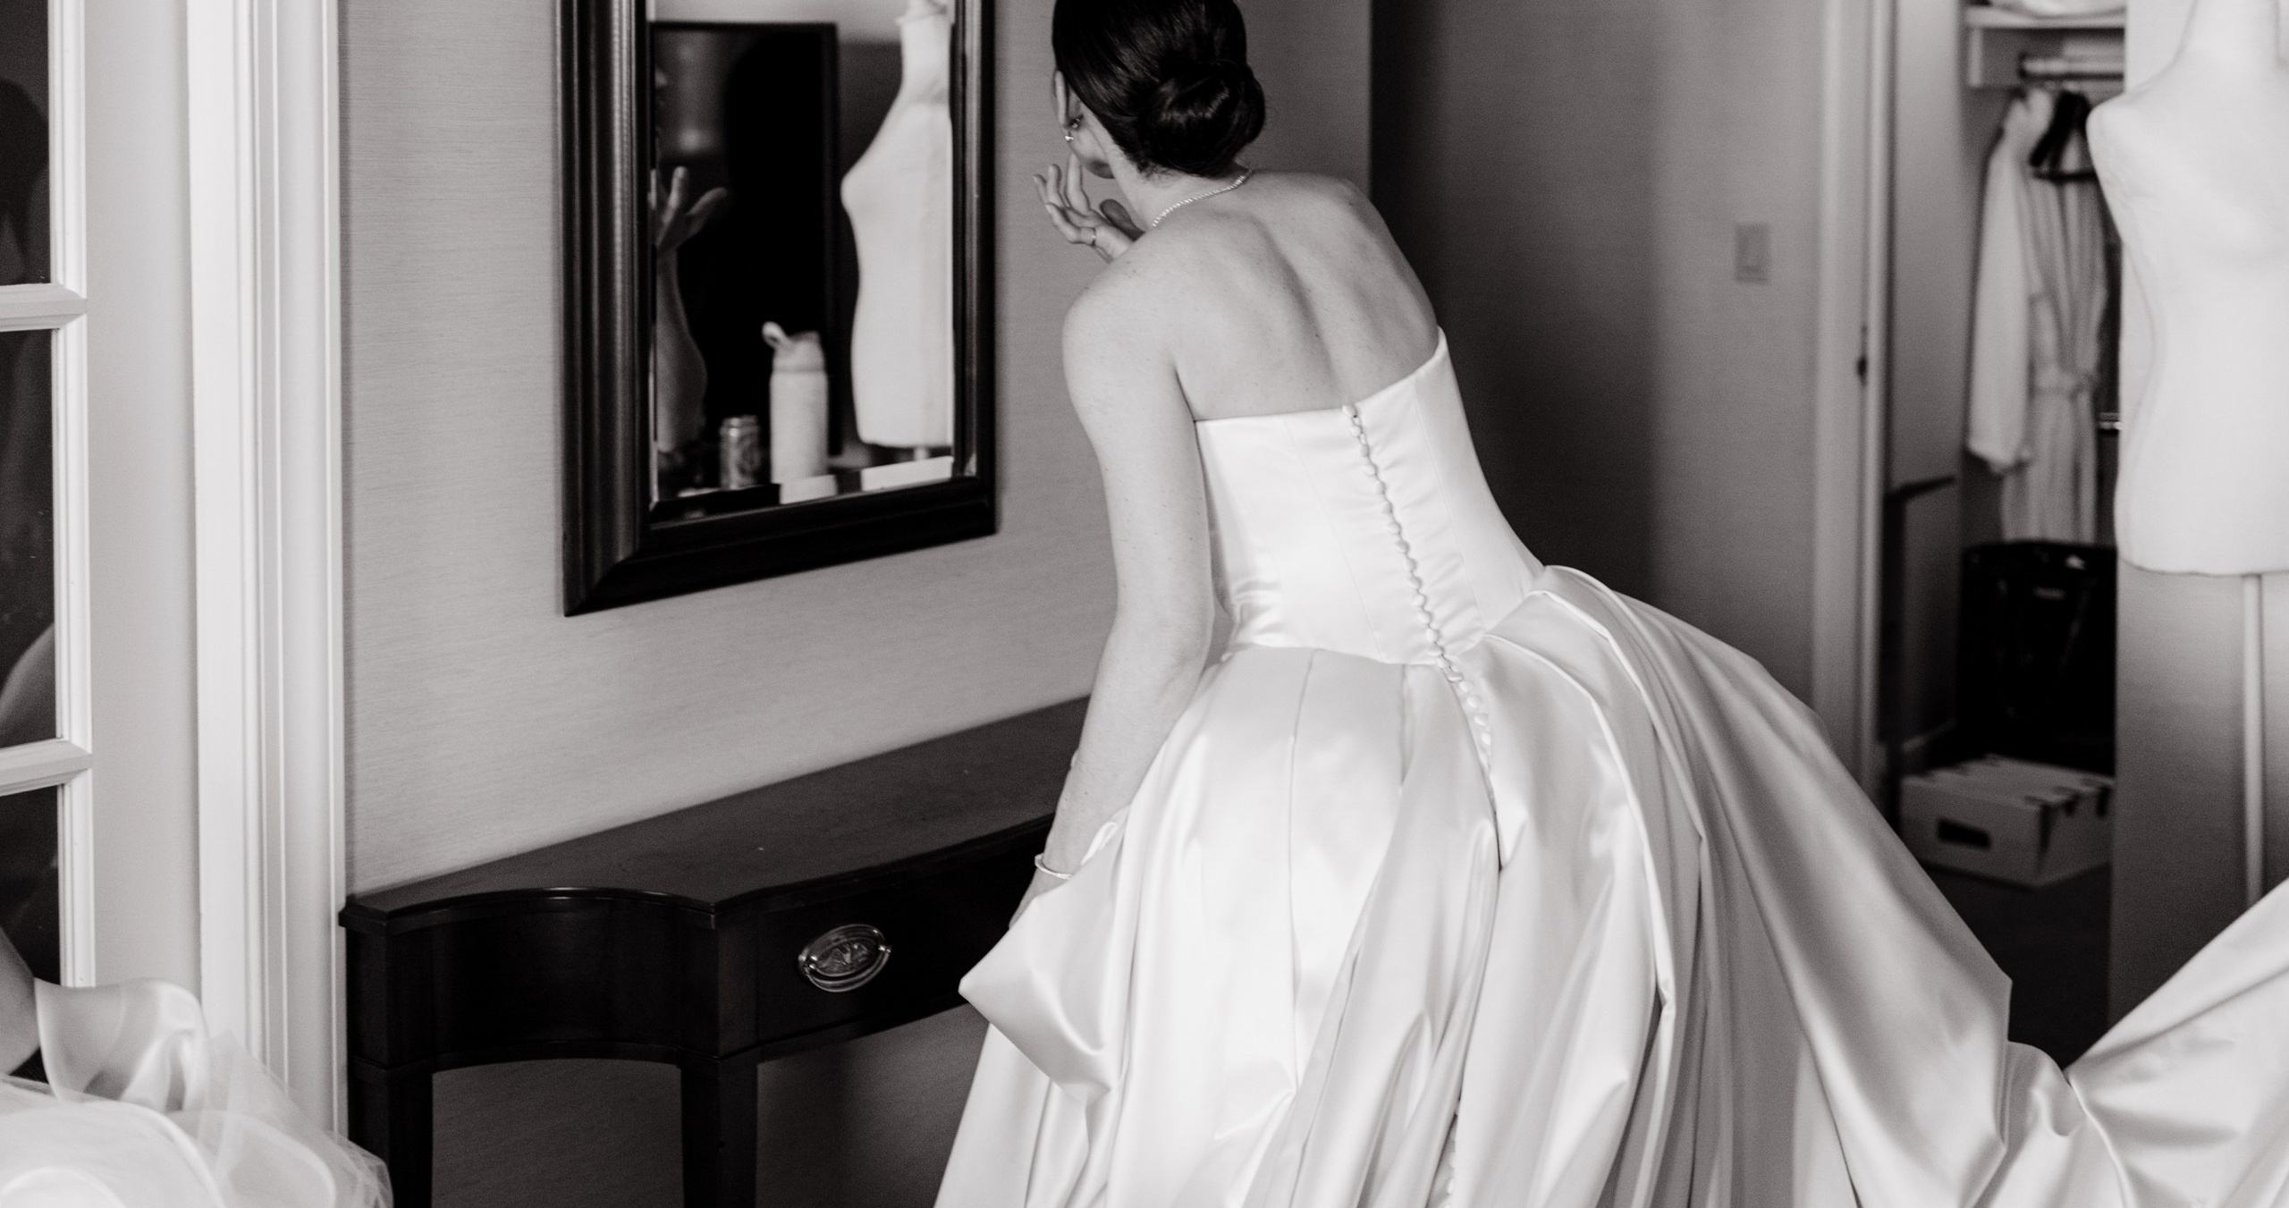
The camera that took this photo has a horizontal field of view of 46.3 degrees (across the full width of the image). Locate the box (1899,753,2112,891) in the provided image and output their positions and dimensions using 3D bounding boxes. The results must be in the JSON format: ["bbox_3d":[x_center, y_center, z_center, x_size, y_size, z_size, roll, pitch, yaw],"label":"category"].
[{"bbox_3d":[1.678,0.420,5.173,0.290,0.160,0.270,-5,8,-43],"label":"box"}]

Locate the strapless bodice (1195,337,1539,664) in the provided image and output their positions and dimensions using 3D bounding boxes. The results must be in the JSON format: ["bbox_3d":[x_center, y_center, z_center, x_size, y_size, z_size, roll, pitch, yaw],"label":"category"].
[{"bbox_3d":[0.197,-0.103,2.460,0.270,0.280,0.230,-14,-13,-24],"label":"strapless bodice"}]

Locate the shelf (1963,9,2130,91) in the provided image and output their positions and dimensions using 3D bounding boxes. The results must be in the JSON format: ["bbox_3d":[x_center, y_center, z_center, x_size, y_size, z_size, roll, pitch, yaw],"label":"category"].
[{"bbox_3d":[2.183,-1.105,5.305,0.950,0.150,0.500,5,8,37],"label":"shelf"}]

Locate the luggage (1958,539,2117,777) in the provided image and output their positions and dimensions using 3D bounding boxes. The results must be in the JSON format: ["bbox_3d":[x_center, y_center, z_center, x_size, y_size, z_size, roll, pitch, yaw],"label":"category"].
[{"bbox_3d":[1.878,0.164,5.420,0.390,0.580,0.250,5,8,37],"label":"luggage"}]

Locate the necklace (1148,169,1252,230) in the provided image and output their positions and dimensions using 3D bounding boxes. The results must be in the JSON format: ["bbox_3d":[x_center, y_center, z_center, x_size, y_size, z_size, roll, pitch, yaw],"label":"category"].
[{"bbox_3d":[0.034,-0.361,2.500,0.130,0.075,0.130,-10,-17,-30],"label":"necklace"}]

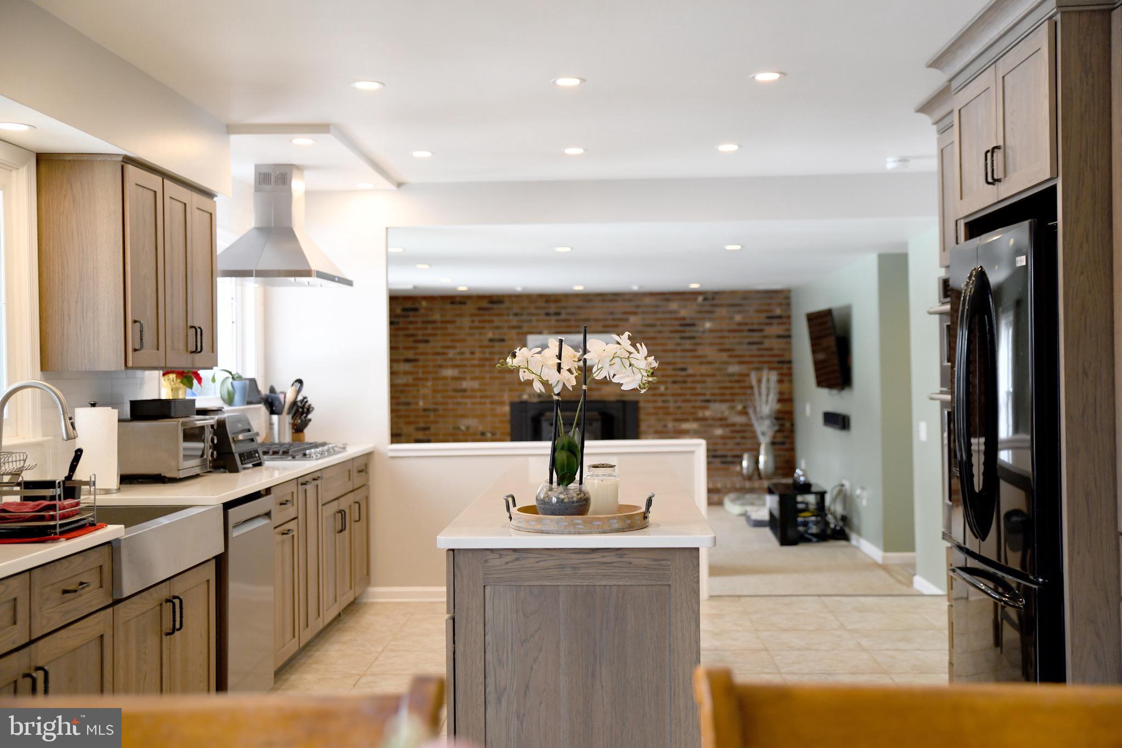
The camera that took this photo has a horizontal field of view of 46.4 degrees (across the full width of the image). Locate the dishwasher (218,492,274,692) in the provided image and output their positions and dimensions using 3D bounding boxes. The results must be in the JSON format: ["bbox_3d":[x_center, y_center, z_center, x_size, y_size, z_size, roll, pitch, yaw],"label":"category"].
[{"bbox_3d":[-1.491,0.904,5.087,0.600,0.826,0.628,-1,0,2],"label":"dishwasher"}]

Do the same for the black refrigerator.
[{"bbox_3d":[1.754,0.422,4.155,0.830,1.730,0.920,-1,0,2],"label":"black refrigerator"}]

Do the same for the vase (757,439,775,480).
[{"bbox_3d":[2.167,0.908,13.827,0.186,0.428,0.186,-1,0,2],"label":"vase"}]

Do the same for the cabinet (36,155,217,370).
[{"bbox_3d":[-1.671,-0.398,5.161,0.325,0.772,1.028,-1,0,2],"label":"cabinet"}]

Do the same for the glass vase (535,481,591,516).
[{"bbox_3d":[0.006,0.347,3.550,0.151,0.115,0.151,-1,0,2],"label":"glass vase"}]

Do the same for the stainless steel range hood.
[{"bbox_3d":[-1.458,-0.758,6.731,0.588,0.598,0.910,-1,0,2],"label":"stainless steel range hood"}]

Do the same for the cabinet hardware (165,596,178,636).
[{"bbox_3d":[-1.228,0.768,4.132,0.034,0.118,0.012,-1,0,2],"label":"cabinet hardware"}]

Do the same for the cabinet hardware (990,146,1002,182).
[{"bbox_3d":[1.359,-0.657,4.091,0.034,0.114,0.013,-1,0,2],"label":"cabinet hardware"}]

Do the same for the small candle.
[{"bbox_3d":[0.114,0.323,3.625,0.097,0.156,0.097,-1,0,2],"label":"small candle"}]

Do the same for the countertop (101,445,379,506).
[{"bbox_3d":[-1.458,0.439,6.079,0.645,0.030,3.048,-1,0,2],"label":"countertop"}]

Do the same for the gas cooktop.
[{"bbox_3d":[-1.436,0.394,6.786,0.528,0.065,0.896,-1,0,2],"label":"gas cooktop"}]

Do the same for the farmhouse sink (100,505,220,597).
[{"bbox_3d":[-1.468,0.559,4.111,0.540,0.213,0.951,-1,0,2],"label":"farmhouse sink"}]

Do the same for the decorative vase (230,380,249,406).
[{"bbox_3d":[-1.772,0.108,7.230,0.096,0.141,0.096,-1,0,2],"label":"decorative vase"}]

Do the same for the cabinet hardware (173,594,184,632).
[{"bbox_3d":[-1.225,0.769,4.198,0.034,0.119,0.012,-1,0,2],"label":"cabinet hardware"}]

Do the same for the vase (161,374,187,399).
[{"bbox_3d":[-1.815,0.082,6.148,0.116,0.163,0.116,-1,0,2],"label":"vase"}]

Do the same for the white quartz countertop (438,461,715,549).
[{"bbox_3d":[0.094,0.423,4.808,0.710,0.030,2.938,-1,0,2],"label":"white quartz countertop"}]

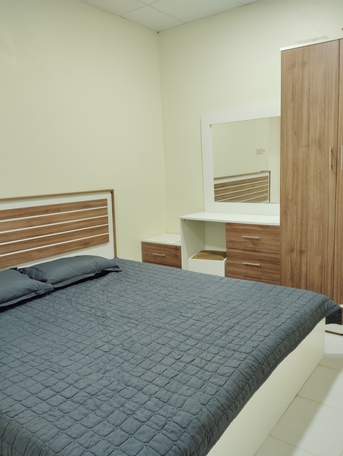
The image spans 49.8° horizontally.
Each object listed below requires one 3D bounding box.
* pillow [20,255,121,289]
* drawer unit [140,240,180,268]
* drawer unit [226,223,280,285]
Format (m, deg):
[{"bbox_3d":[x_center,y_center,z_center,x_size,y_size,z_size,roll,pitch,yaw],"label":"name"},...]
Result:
[{"bbox_3d":[-0.777,0.324,2.907,0.406,0.150,0.694,5,11,37],"label":"pillow"},{"bbox_3d":[0.039,0.381,3.876,0.498,0.504,0.442,5,11,37],"label":"drawer unit"},{"bbox_3d":[0.813,0.307,3.274,0.487,0.751,0.430,5,11,37],"label":"drawer unit"}]

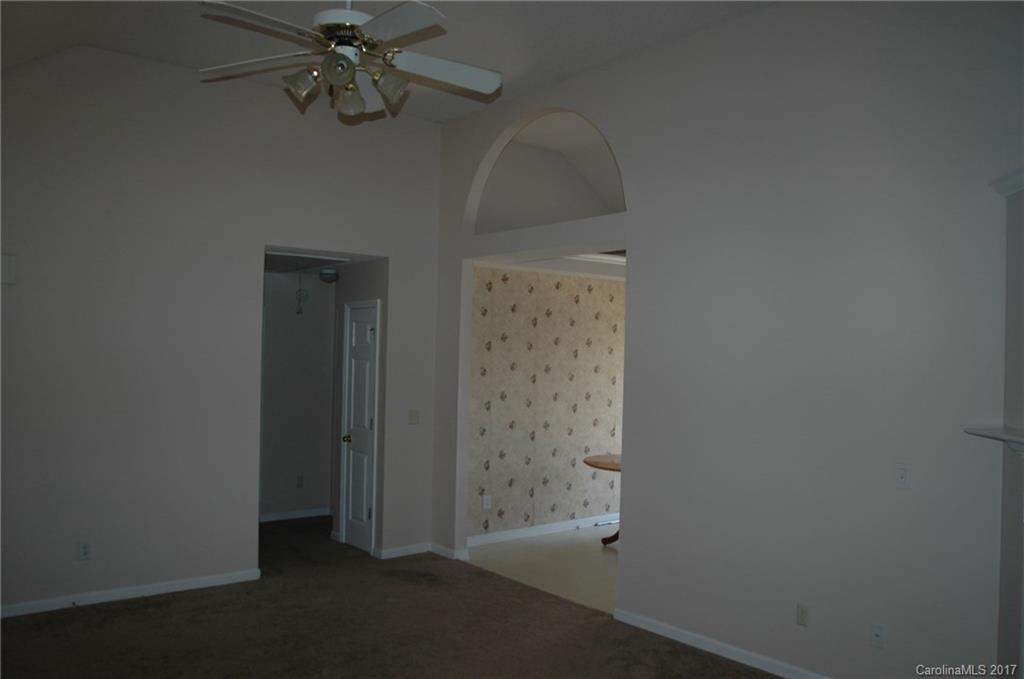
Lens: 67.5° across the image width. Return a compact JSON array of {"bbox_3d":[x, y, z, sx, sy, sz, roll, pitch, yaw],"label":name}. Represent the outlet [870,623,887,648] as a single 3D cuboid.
[{"bbox_3d":[1.734,1.401,3.626,0.010,0.116,0.072,3,-2,-41],"label":"outlet"}]

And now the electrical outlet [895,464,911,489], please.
[{"bbox_3d":[1.817,0.637,3.564,0.010,0.116,0.072,3,-2,-41],"label":"electrical outlet"}]

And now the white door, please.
[{"bbox_3d":[-1.286,0.737,6.499,0.050,2.080,0.500,3,-2,-41],"label":"white door"}]

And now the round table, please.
[{"bbox_3d":[1.208,1.468,6.837,1.160,0.750,1.160,1,-1,0],"label":"round table"}]

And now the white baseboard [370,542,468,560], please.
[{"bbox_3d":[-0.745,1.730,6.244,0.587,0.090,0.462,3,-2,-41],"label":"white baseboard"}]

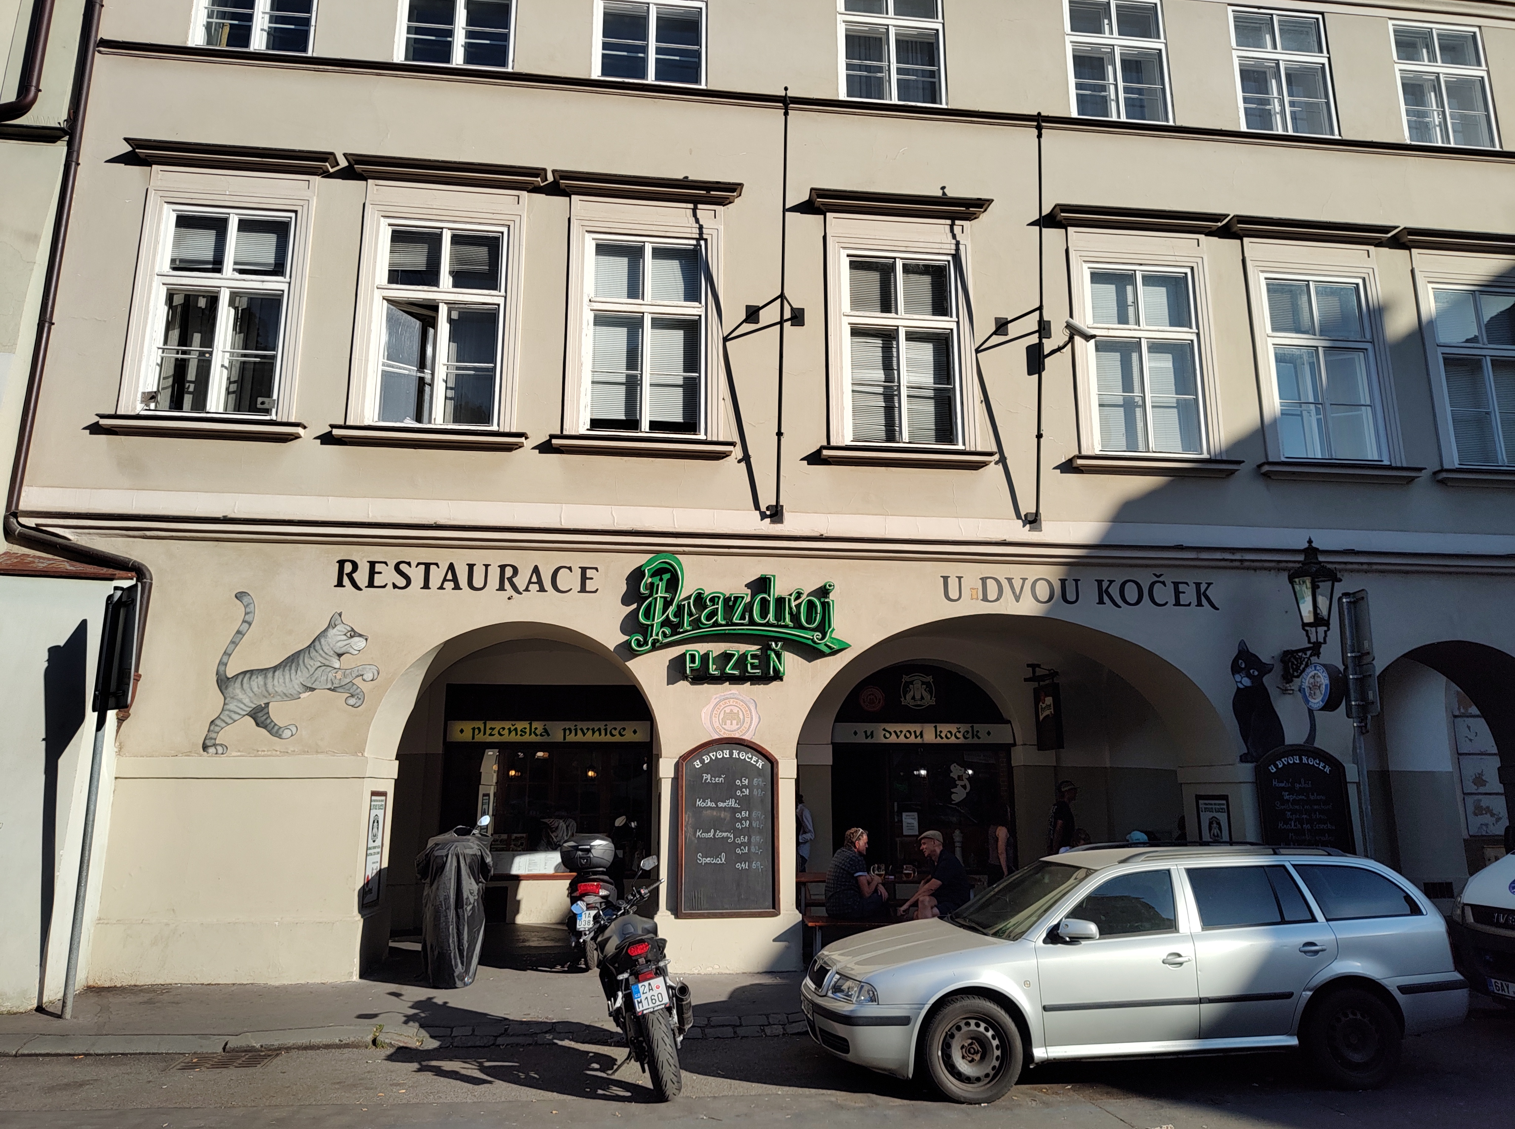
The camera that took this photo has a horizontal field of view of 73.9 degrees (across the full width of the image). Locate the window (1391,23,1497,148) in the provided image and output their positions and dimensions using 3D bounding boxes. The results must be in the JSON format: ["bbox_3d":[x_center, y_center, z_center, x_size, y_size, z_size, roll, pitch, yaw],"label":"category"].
[{"bbox_3d":[8.313,-5.806,12.194,1.210,1.680,0.150,2,-11,-6],"label":"window"}]

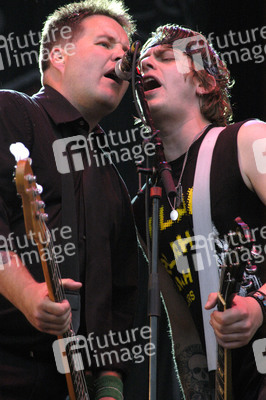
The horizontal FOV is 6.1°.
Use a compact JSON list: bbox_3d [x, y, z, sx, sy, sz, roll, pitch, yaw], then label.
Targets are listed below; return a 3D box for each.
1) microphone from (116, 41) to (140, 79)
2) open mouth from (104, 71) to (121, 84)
[{"bbox_3d":[-0.007,-0.330,5.890,0.051,0.051,0.165,2,-26,-10],"label":"microphone"},{"bbox_3d":[-0.049,-0.292,5.960,0.025,0.030,0.054,-2,-12,45],"label":"open mouth"}]

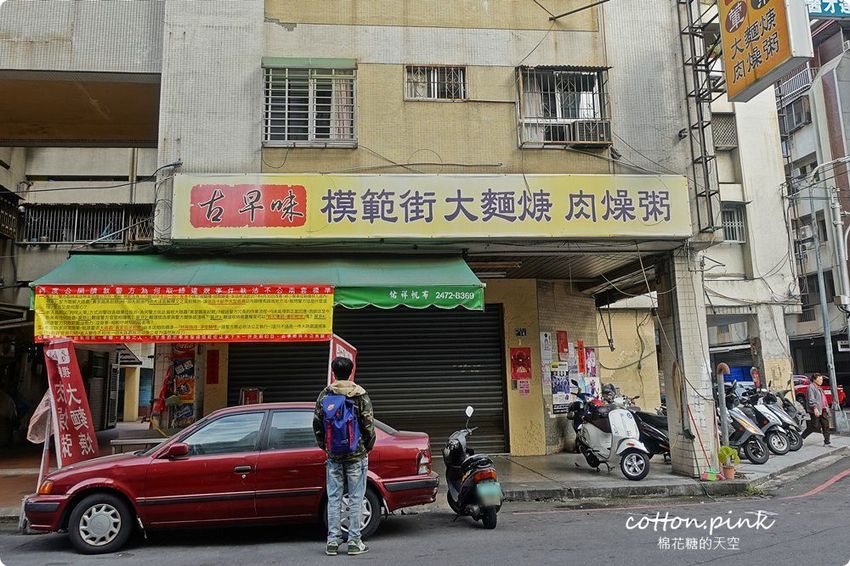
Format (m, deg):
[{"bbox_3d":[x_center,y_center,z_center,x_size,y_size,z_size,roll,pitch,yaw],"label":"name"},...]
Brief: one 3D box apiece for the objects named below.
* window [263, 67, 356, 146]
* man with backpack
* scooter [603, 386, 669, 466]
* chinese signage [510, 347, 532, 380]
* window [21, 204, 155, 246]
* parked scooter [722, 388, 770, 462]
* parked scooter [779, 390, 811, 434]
[{"bbox_3d":[-1.640,-2.480,8.044,1.320,1.190,0.200,-1,-9,-4],"label":"window"},{"bbox_3d":[-0.764,1.622,5.408,0.600,1.780,0.480,-1,-9,-1],"label":"man with backpack"},{"bbox_3d":[3.675,2.328,9.144,0.680,1.120,1.750,0,-9,-11],"label":"scooter"},{"bbox_3d":[1.751,1.457,10.210,0.370,0.570,0.080,-1,-9,-4],"label":"chinese signage"},{"bbox_3d":[-8.277,-1.426,13.808,3.100,0.980,0.300,-1,-9,-4],"label":"window"},{"bbox_3d":[4.949,2.440,9.703,0.700,1.150,1.800,6,-12,-40],"label":"parked scooter"},{"bbox_3d":[7.290,2.775,12.189,0.700,1.150,1.800,7,-12,-44],"label":"parked scooter"}]

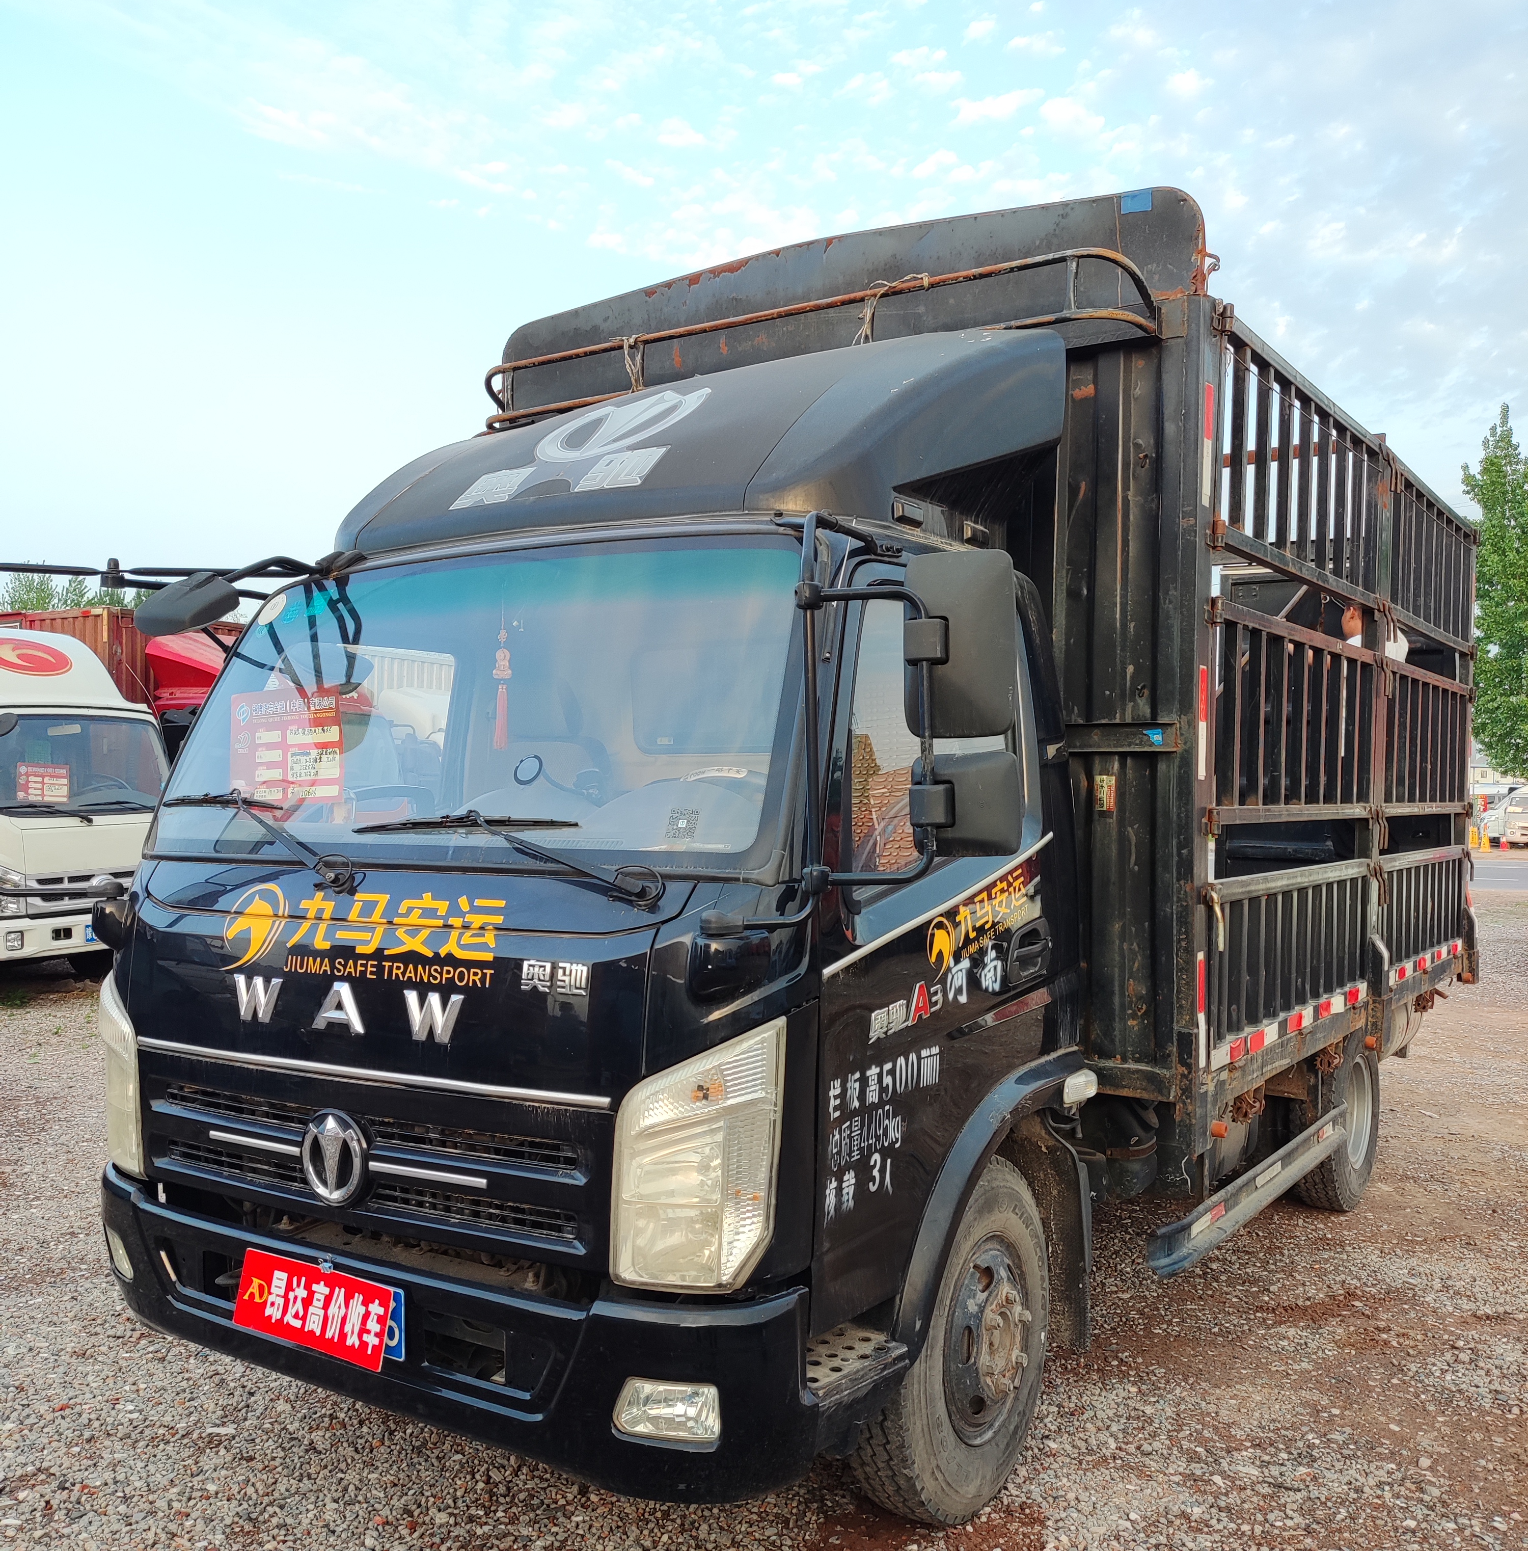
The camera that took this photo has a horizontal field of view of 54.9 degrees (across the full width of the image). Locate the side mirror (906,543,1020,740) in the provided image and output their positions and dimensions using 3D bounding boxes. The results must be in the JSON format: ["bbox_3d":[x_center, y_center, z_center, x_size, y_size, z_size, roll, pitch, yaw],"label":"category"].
[{"bbox_3d":[0.352,-0.226,2.613,0.195,0.320,0.090,-1,-1,22],"label":"side mirror"}]

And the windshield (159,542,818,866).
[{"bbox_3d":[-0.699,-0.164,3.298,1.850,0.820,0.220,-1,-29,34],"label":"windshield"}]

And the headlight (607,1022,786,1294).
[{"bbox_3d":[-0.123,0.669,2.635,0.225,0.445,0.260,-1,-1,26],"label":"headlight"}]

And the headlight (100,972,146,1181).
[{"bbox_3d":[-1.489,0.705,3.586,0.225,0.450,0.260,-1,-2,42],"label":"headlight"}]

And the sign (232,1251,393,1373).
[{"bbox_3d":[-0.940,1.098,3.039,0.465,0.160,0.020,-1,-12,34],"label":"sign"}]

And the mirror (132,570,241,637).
[{"bbox_3d":[-1.388,-0.418,3.557,0.210,0.130,0.160,-1,-1,34],"label":"mirror"}]

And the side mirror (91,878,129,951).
[{"bbox_3d":[-1.583,0.349,3.619,0.120,0.160,0.120,-1,-1,34],"label":"side mirror"}]

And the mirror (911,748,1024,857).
[{"bbox_3d":[0.360,0.046,2.603,0.190,0.185,0.090,-1,-1,22],"label":"mirror"}]

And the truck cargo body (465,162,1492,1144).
[{"bbox_3d":[1.277,-0.264,6.170,2.430,2.500,4.240,1,0,35],"label":"truck cargo body"}]

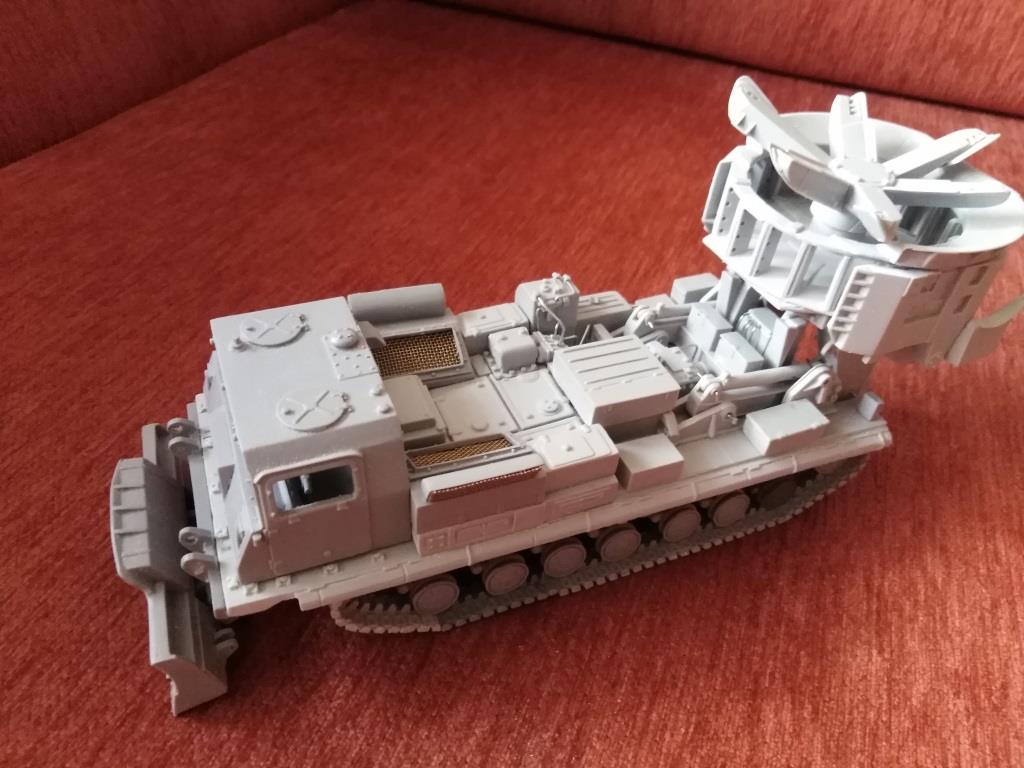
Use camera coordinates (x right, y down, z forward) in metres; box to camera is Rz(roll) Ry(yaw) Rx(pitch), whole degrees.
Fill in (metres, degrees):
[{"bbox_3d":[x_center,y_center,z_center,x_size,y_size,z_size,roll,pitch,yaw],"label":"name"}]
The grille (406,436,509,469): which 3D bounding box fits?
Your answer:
[{"bbox_3d":[-0.015,0.020,0.225,0.030,0.002,0.014,-12,15,-19],"label":"grille"}]

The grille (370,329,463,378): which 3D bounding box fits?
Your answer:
[{"bbox_3d":[-0.033,-0.010,0.259,0.030,0.002,0.014,-12,70,-19],"label":"grille"}]

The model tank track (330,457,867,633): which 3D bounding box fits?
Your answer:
[{"bbox_3d":[0.036,0.047,0.257,0.195,0.036,0.015,-12,42,-19],"label":"model tank track"}]

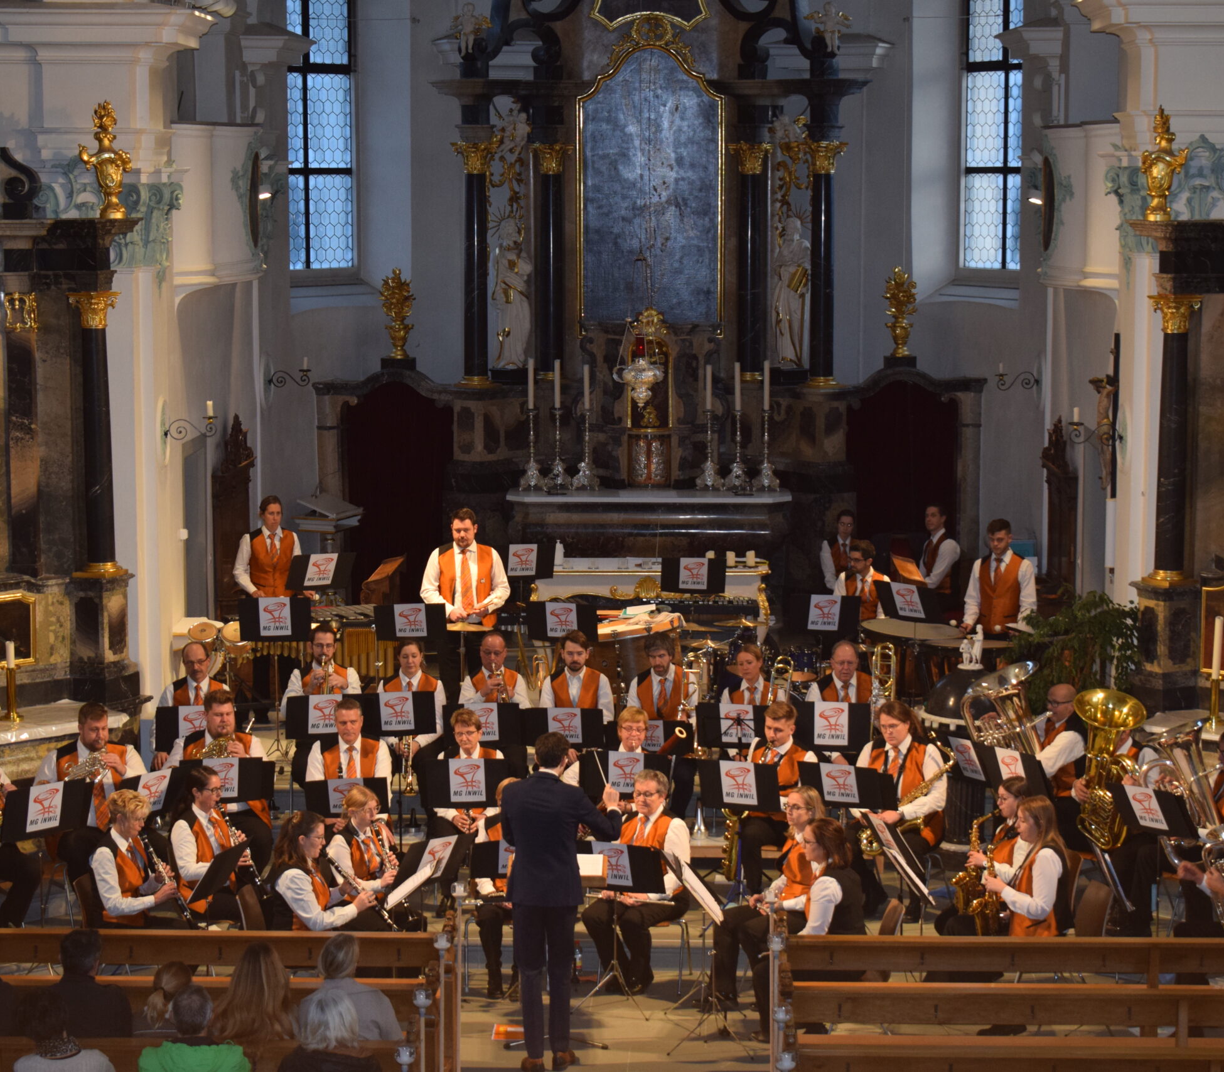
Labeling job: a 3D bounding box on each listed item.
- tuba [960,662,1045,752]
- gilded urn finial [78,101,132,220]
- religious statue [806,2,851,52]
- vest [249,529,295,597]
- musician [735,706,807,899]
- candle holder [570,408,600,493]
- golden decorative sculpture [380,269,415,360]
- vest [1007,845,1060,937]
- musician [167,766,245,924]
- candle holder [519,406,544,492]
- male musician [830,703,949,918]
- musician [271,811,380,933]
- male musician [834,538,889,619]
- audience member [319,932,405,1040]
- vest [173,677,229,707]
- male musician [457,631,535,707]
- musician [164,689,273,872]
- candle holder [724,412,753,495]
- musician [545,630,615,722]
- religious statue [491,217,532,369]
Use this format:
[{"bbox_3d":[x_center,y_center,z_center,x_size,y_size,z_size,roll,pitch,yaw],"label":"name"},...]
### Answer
[{"bbox_3d":[2.511,1.298,18.150,0.520,0.920,0.480,-29,11,-28],"label":"tuba"},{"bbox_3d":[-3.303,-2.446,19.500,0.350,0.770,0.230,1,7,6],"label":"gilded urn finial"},{"bbox_3d":[1.945,-4.576,26.939,0.420,0.450,0.280,0,7,3],"label":"religious statue"},{"bbox_3d":[-2.505,0.213,22.100,0.360,0.560,0.250,-1,8,-10],"label":"vest"},{"bbox_3d":[1.009,1.737,19.003,0.480,1.240,0.700,2,7,17],"label":"musician"},{"bbox_3d":[-0.235,-0.747,26.000,0.240,0.710,0.230,0,7,0],"label":"candle holder"},{"bbox_3d":[-1.942,-1.990,26.968,0.320,0.825,0.270,0,7,1],"label":"golden decorative sculpture"},{"bbox_3d":[2.465,2.066,17.400,0.260,0.530,0.360,-2,7,-18],"label":"vest"},{"bbox_3d":[-2.145,1.931,16.957,0.720,1.238,0.460,6,9,38],"label":"musician"},{"bbox_3d":[-0.707,-0.778,26.715,0.240,0.750,0.240,0,7,0],"label":"candle holder"},{"bbox_3d":[1.747,1.700,18.624,0.600,1.330,0.850,4,8,28],"label":"male musician"},{"bbox_3d":[-1.521,2.168,16.652,0.760,1.270,0.500,2,7,15],"label":"musician"},{"bbox_3d":[1.898,0.851,22.773,0.520,1.520,0.550,2,7,14],"label":"male musician"},{"bbox_3d":[-1.198,2.476,14.086,0.480,1.300,0.750,1,7,7],"label":"audience member"},{"bbox_3d":[-2.703,1.213,19.600,0.380,0.560,0.260,-1,8,-11],"label":"vest"},{"bbox_3d":[-0.759,1.277,19.534,0.520,1.268,0.780,0,7,-3],"label":"male musician"},{"bbox_3d":[-2.448,1.688,18.658,0.680,1.400,0.820,-1,7,-11],"label":"musician"},{"bbox_3d":[1.131,-0.778,26.715,0.240,0.750,0.240,0,7,0],"label":"candle holder"},{"bbox_3d":[-0.217,1.317,19.522,0.500,1.340,0.700,0,7,2],"label":"musician"},{"bbox_3d":[-0.901,-2.192,27.000,0.370,1.360,0.320,-1,7,-5],"label":"religious statue"}]

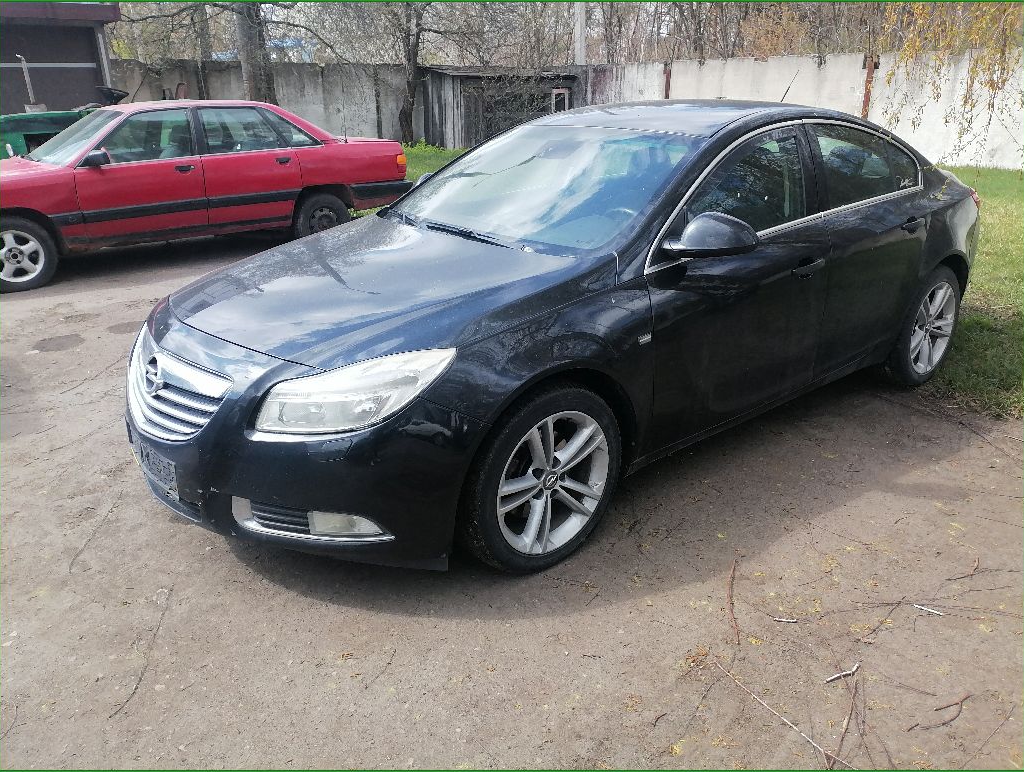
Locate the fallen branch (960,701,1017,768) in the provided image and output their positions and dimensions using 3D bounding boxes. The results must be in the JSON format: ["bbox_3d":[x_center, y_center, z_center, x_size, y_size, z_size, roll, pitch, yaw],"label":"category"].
[{"bbox_3d":[1.204,0.879,1.941,0.332,0.010,0.013,-17,25,-36],"label":"fallen branch"}]

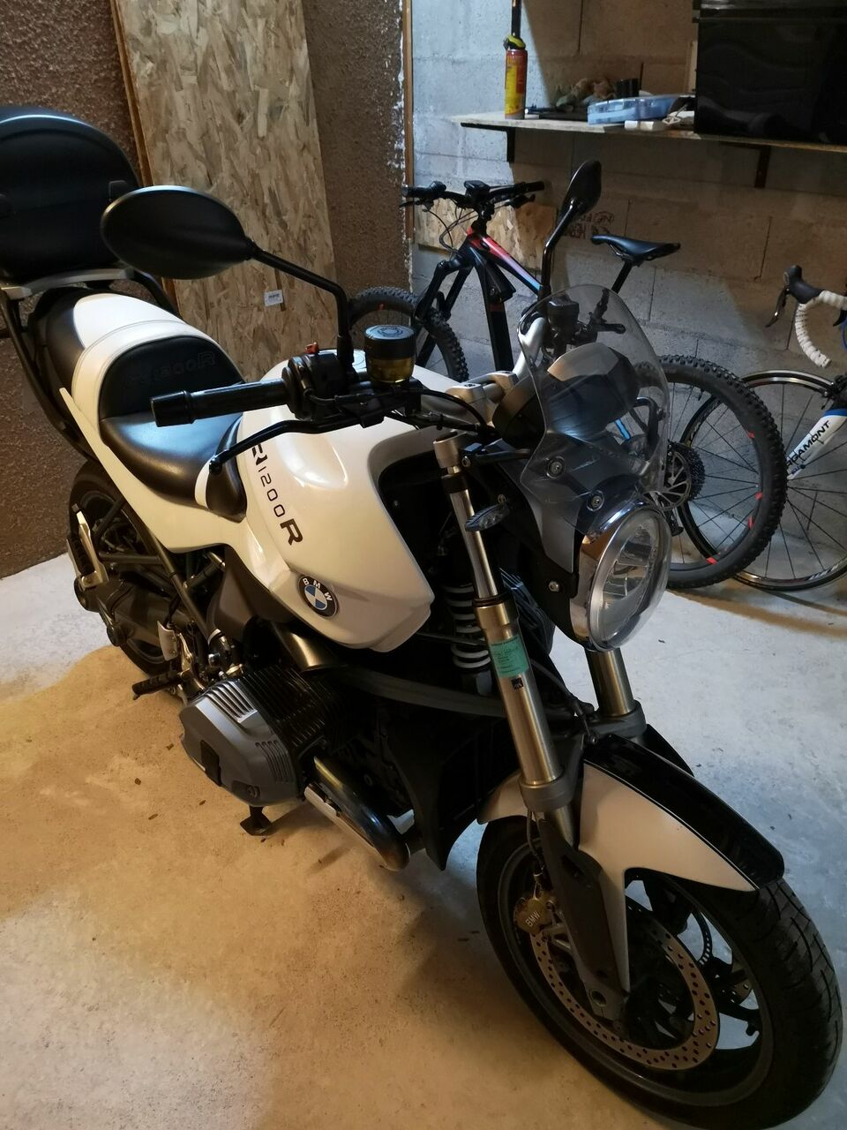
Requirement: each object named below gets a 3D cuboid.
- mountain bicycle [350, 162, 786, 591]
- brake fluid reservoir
[{"bbox_3d":[0.326,-0.659,2.956,0.740,1.120,1.920,-25,38,-36],"label":"mountain bicycle"},{"bbox_3d":[-0.041,-0.253,1.060,0.060,0.060,0.060,-1,30,0],"label":"brake fluid reservoir"}]

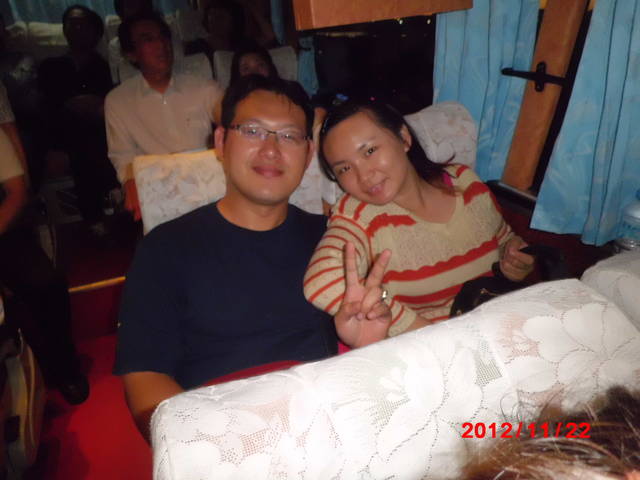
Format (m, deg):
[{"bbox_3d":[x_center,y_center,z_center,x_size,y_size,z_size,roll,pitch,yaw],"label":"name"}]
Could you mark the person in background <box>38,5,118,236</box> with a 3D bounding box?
[{"bbox_3d":[-1.294,-0.620,2.639,0.500,1.200,0.660,-9,28,-18],"label":"person in background"}]

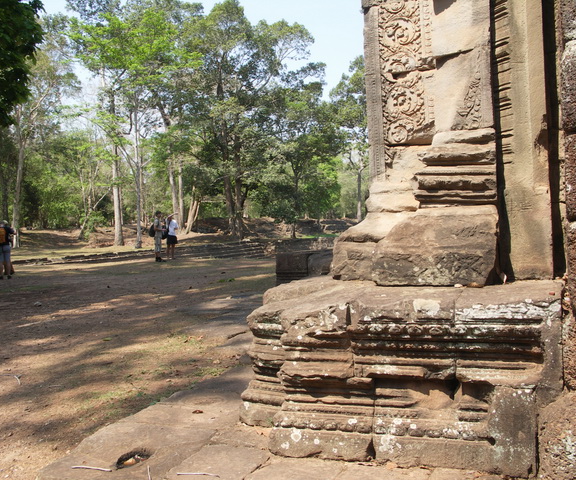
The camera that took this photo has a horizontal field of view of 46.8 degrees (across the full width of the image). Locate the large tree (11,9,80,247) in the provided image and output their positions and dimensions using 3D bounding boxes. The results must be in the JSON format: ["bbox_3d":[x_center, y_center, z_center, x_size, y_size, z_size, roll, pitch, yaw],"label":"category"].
[{"bbox_3d":[-14.999,-6.807,41.000,4.600,14.300,4.600,-3,3,0],"label":"large tree"}]

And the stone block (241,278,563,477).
[{"bbox_3d":[0.663,0.776,4.302,2.090,0.920,1.150,-2,3,21],"label":"stone block"}]

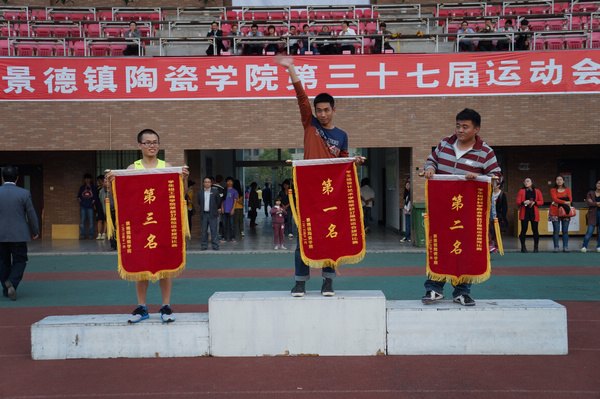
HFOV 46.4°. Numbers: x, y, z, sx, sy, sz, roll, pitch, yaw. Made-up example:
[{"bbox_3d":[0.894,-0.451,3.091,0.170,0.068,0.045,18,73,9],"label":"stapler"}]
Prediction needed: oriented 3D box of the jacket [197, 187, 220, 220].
[{"bbox_3d":[-2.075,0.092,16.000,0.540,0.730,0.300,0,1,2],"label":"jacket"}]

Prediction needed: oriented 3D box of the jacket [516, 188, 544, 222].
[{"bbox_3d":[5.071,0.128,15.400,0.590,0.730,0.340,0,1,15],"label":"jacket"}]

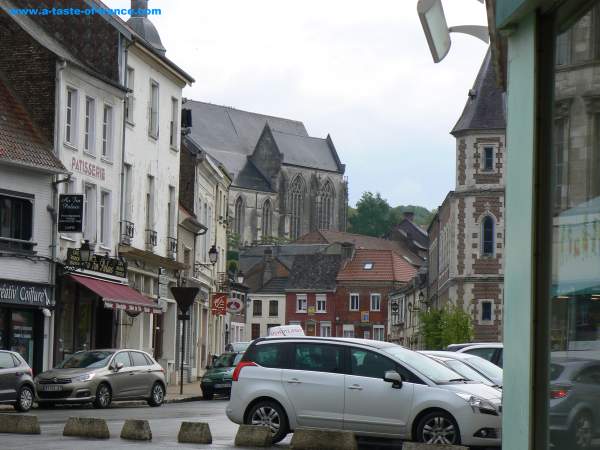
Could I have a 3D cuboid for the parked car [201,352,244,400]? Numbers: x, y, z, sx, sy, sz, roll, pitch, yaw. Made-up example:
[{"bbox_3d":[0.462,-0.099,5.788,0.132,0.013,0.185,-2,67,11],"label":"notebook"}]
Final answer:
[{"bbox_3d":[-1.723,4.577,64.097,1.620,1.410,3.700,0,-5,17],"label":"parked car"}]

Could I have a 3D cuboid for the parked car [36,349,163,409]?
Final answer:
[{"bbox_3d":[-5.010,3.840,53.300,1.790,1.490,4.330,-1,-5,26],"label":"parked car"}]

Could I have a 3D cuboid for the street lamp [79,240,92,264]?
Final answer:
[{"bbox_3d":[-6.492,0.832,64.000,0.360,0.720,0.360,0,-5,13],"label":"street lamp"}]

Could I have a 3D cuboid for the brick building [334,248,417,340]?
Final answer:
[{"bbox_3d":[6.871,7.178,199.035,5.900,9.500,7.500,0,-5,14],"label":"brick building"}]

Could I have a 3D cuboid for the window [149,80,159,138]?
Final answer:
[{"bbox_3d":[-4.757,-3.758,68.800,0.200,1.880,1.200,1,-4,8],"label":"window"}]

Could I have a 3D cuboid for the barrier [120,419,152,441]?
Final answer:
[{"bbox_3d":[-2.465,3.134,32.457,0.430,0.310,0.470,0,-5,12],"label":"barrier"}]

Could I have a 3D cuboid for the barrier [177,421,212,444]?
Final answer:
[{"bbox_3d":[-1.552,3.089,31.400,0.470,0.320,0.300,0,-4,21],"label":"barrier"}]

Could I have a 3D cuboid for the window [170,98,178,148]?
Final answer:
[{"bbox_3d":[-4.481,-3.660,75.500,0.170,1.800,1.000,1,-5,9],"label":"window"}]

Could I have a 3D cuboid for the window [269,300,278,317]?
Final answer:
[{"bbox_3d":[-2.438,7.771,196.800,0.900,1.500,0.200,0,-5,14],"label":"window"}]

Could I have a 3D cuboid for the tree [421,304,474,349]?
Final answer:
[{"bbox_3d":[7.673,6.164,110.000,2.800,4.100,2.800,1,-5,0],"label":"tree"}]

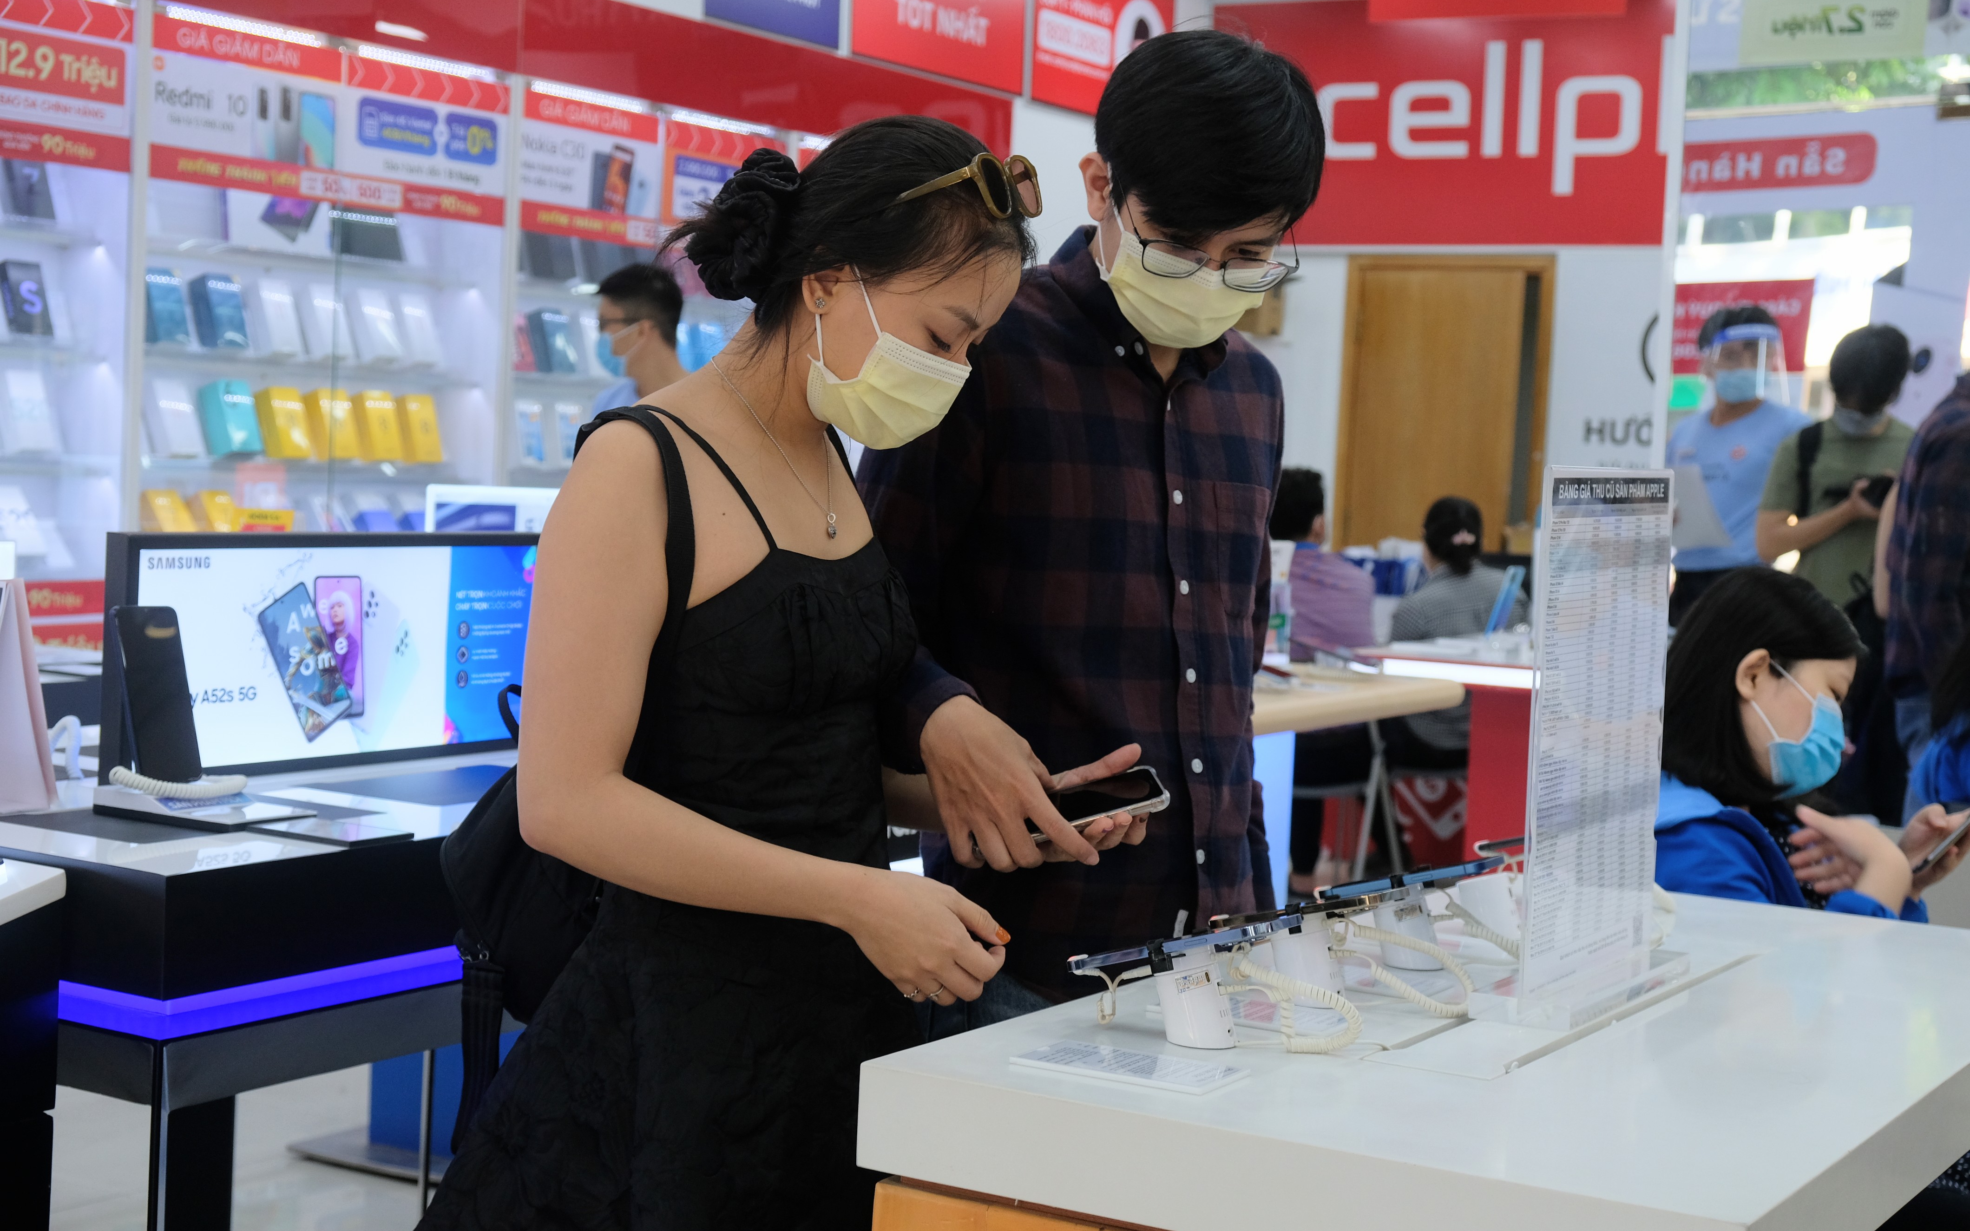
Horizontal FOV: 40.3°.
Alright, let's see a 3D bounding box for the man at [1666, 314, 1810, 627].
[{"bbox_3d":[1.767,0.127,6.446,0.500,1.720,0.360,4,4,33],"label":"man"}]

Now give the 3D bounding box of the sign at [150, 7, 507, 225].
[{"bbox_3d":[-1.479,-1.123,6.173,0.030,0.346,1.070,4,4,34],"label":"sign"}]

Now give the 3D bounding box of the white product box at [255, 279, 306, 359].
[{"bbox_3d":[-1.617,-0.682,6.162,0.060,0.172,0.092,-20,-10,33],"label":"white product box"}]

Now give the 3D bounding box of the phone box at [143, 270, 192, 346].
[{"bbox_3d":[-1.810,-0.675,5.880,0.060,0.172,0.092,-20,-10,33],"label":"phone box"}]

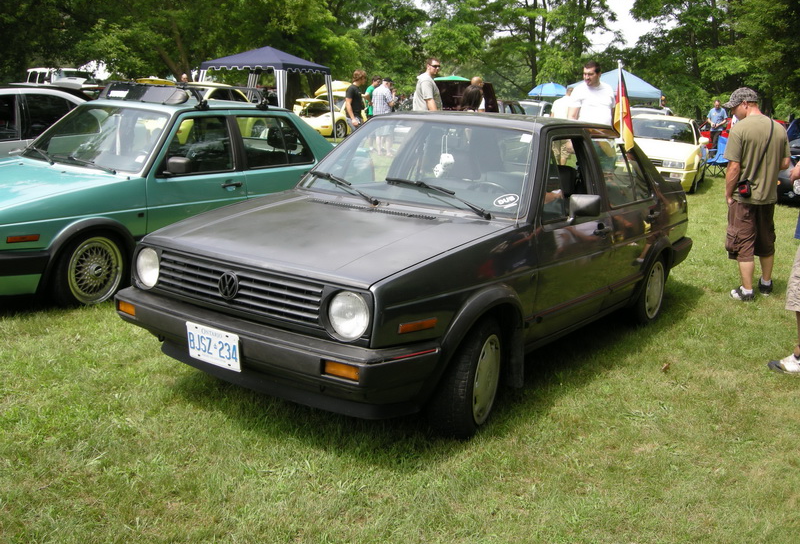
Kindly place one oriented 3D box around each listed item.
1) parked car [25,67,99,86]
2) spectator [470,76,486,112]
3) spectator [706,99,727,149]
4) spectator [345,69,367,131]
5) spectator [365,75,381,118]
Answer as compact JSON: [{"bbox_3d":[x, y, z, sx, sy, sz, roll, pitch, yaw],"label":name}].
[{"bbox_3d":[-11.691,-6.039,28.650,1.820,1.760,4.500,-7,15,-36],"label":"parked car"},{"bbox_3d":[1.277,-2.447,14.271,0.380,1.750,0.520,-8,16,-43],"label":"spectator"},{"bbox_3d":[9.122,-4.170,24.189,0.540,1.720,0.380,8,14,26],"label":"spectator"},{"bbox_3d":[-0.792,-2.667,14.982,0.420,1.810,0.550,7,13,21],"label":"spectator"},{"bbox_3d":[-0.622,-3.747,20.067,0.380,1.780,0.520,9,14,29],"label":"spectator"}]

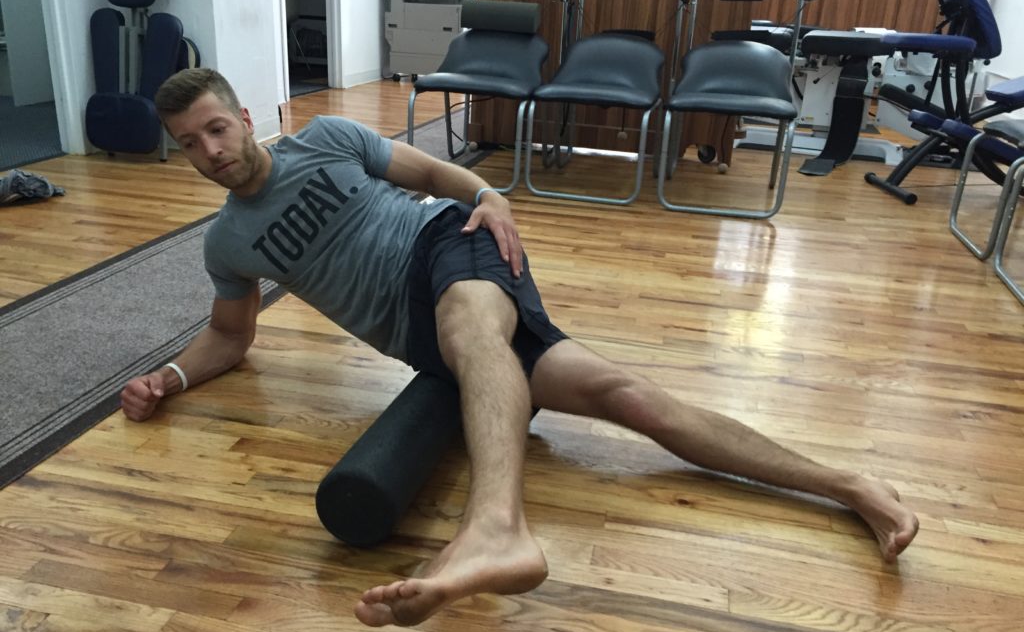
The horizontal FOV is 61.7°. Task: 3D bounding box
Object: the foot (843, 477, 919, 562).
[{"bbox_3d":[0.686,0.371,1.629,0.120,0.090,0.235,10,28,10],"label":"foot"}]

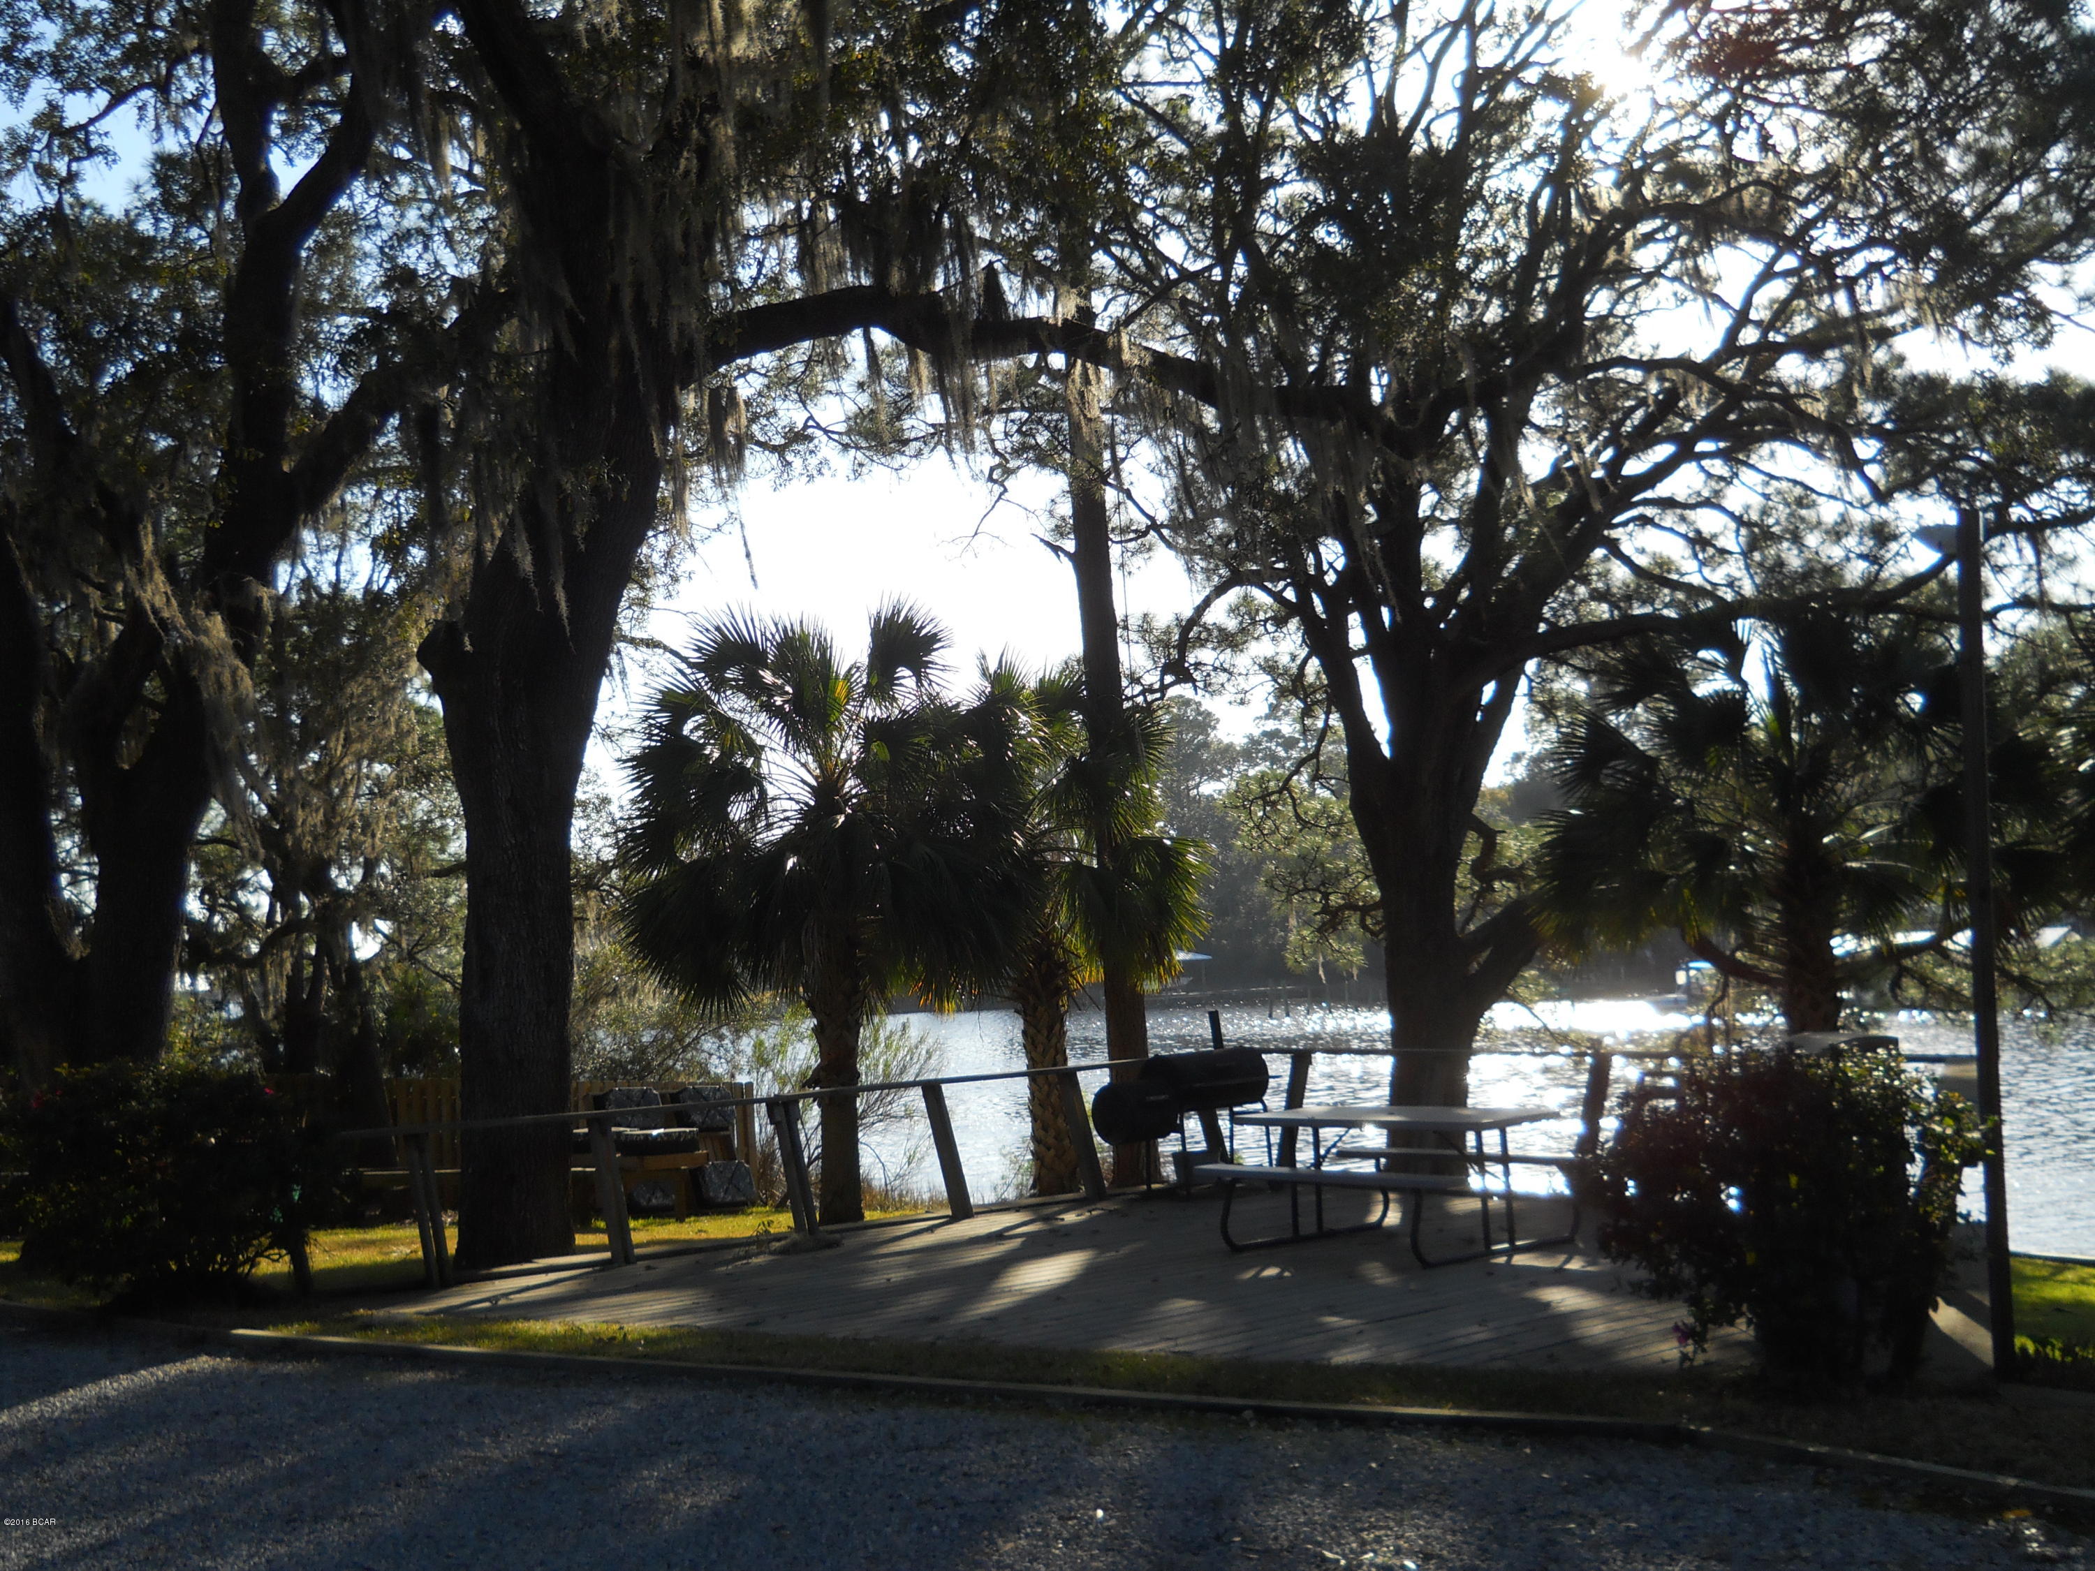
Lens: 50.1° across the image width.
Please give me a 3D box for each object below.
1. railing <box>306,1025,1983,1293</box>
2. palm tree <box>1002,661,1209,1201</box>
[{"bbox_3d":[0.576,2.377,14.675,9.700,0.940,4.400,-3,-4,5],"label":"railing"},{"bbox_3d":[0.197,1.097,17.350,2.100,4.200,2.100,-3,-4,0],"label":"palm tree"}]

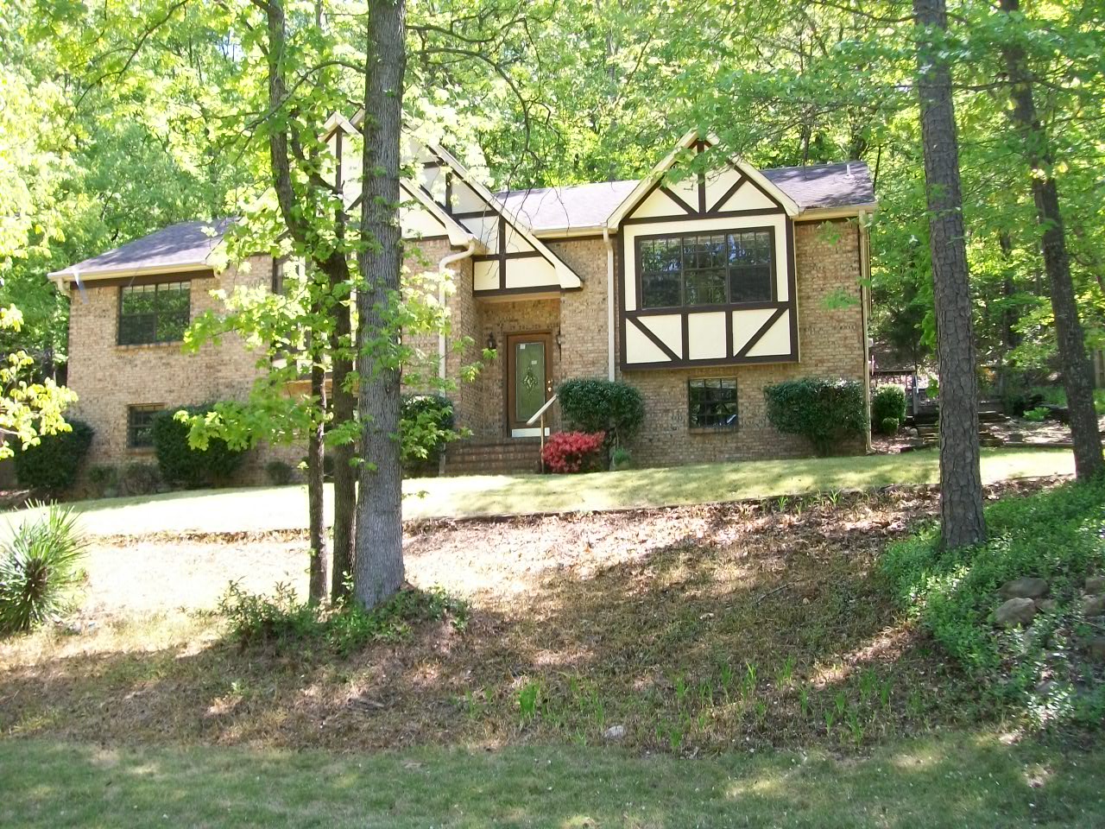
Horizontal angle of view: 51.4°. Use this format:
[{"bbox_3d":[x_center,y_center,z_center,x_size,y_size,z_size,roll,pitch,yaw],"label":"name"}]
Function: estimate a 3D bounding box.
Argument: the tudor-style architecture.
[{"bbox_3d":[-1.594,-2.253,26.806,17.530,8.150,9.800,-2,-7,14],"label":"tudor-style architecture"}]

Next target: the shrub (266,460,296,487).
[{"bbox_3d":[-5.275,1.132,22.326,0.570,0.503,0.542,-2,-7,14],"label":"shrub"}]

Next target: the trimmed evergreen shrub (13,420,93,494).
[{"bbox_3d":[-10.669,0.913,24.550,1.734,1.586,1.647,-2,-7,14],"label":"trimmed evergreen shrub"}]

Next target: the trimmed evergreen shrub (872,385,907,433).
[{"bbox_3d":[6.890,-0.097,23.489,0.706,0.988,0.706,-2,-7,14],"label":"trimmed evergreen shrub"}]

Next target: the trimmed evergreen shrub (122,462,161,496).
[{"bbox_3d":[-8.532,1.334,23.835,0.824,0.716,0.741,-2,-7,14],"label":"trimmed evergreen shrub"}]

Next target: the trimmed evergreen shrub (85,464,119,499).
[{"bbox_3d":[-9.425,1.419,24.060,0.723,0.723,0.687,-2,-7,14],"label":"trimmed evergreen shrub"}]

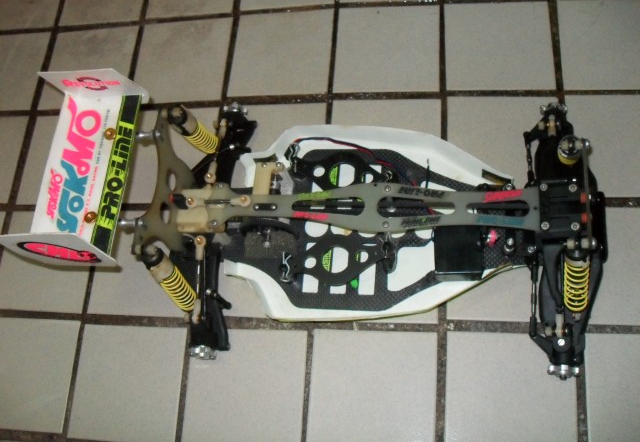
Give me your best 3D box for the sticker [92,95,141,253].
[{"bbox_3d":[-0.147,-0.035,0.466,0.017,0.002,0.125,3,70,8],"label":"sticker"}]

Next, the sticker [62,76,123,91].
[{"bbox_3d":[-0.167,-0.100,0.476,0.045,0.019,0.002,1,70,12],"label":"sticker"}]

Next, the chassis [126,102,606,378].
[{"bbox_3d":[0.043,-0.009,0.486,0.342,0.110,0.226,1,70,12],"label":"chassis"}]

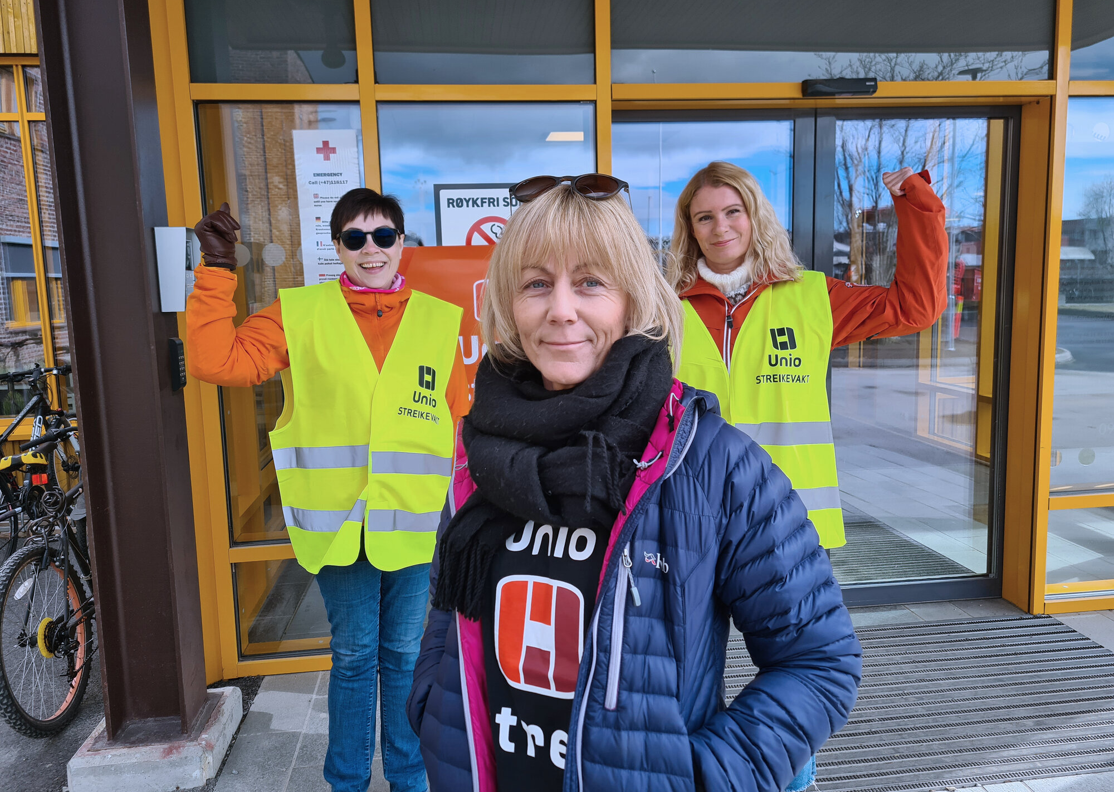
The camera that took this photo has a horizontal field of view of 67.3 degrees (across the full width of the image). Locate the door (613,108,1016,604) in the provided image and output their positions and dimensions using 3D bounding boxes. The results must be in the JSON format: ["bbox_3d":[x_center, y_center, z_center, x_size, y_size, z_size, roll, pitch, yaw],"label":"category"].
[{"bbox_3d":[1.081,-0.118,3.555,1.763,2.117,0.080,-2,7,-6],"label":"door"}]

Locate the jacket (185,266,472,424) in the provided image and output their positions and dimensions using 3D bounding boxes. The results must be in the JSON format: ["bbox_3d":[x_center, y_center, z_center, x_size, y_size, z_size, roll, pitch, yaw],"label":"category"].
[{"bbox_3d":[-0.535,-0.011,2.060,0.690,0.620,0.340,-4,8,-18],"label":"jacket"}]

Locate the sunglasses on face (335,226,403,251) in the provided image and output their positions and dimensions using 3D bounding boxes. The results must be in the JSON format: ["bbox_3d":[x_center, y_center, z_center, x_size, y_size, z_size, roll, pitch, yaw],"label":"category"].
[{"bbox_3d":[-0.454,-0.379,2.025,0.146,0.050,0.142,-3,7,-13],"label":"sunglasses on face"}]

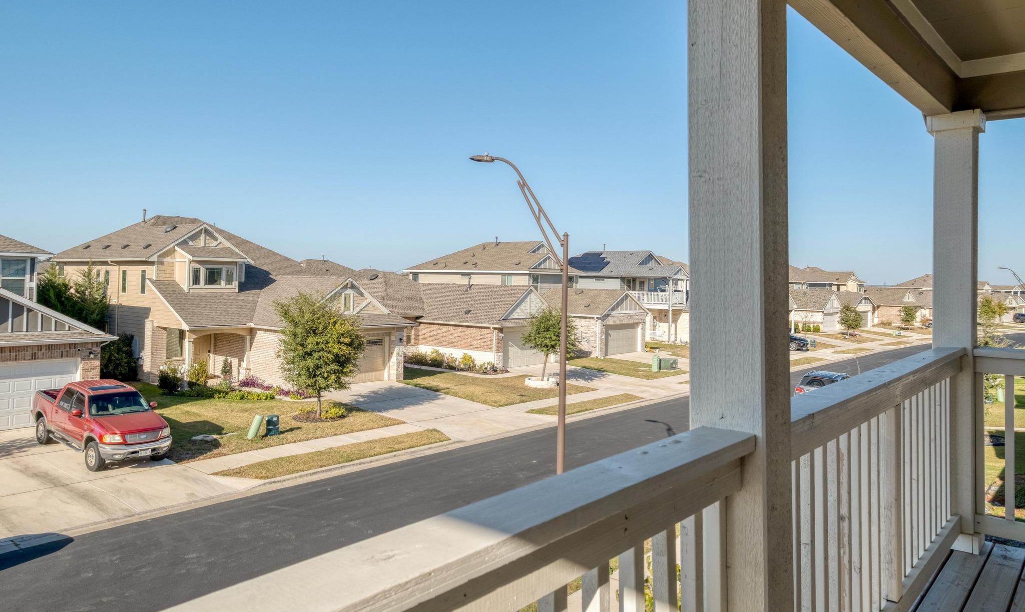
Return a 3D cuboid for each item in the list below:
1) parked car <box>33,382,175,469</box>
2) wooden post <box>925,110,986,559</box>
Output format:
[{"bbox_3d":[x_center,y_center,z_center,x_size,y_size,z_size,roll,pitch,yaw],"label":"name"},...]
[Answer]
[{"bbox_3d":[-12.250,3.370,20.360,5.700,1.920,1.990,5,3,38],"label":"parked car"},{"bbox_3d":[2.310,0.132,3.560,0.217,2.220,0.217,0,2,42],"label":"wooden post"}]

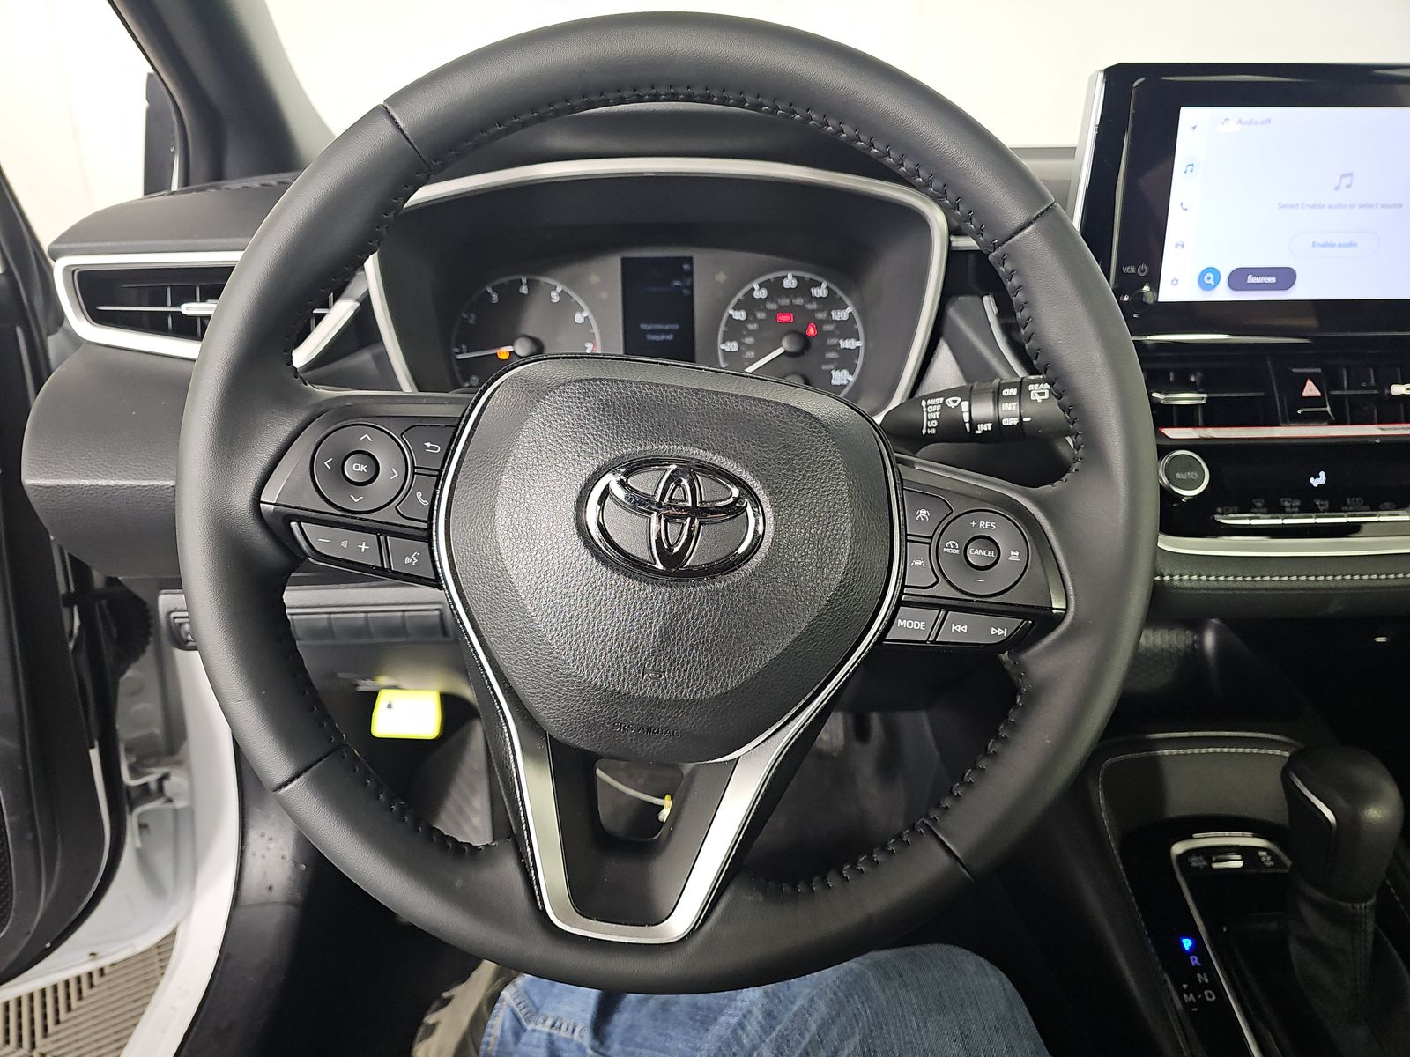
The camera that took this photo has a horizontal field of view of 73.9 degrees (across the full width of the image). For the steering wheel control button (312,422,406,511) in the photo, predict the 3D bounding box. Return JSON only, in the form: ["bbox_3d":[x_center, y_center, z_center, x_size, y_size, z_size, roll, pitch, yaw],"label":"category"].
[{"bbox_3d":[-0.132,-0.023,0.358,0.035,0.034,0.009,8,0,0],"label":"steering wheel control button"}]

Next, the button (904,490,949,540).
[{"bbox_3d":[0.085,-0.006,0.357,0.018,0.018,0.007,8,0,0],"label":"button"}]

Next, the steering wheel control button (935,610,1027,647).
[{"bbox_3d":[0.109,0.041,0.375,0.034,0.014,0.007,7,1,-3],"label":"steering wheel control button"}]

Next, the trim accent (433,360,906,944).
[{"bbox_3d":[-0.018,0.048,0.358,0.184,0.212,0.036,7,1,-3],"label":"trim accent"}]

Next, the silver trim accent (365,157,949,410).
[{"bbox_3d":[-0.027,-0.136,0.557,0.338,0.157,0.040,0,14,-2],"label":"silver trim accent"}]

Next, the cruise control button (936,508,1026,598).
[{"bbox_3d":[0.108,0.009,0.368,0.036,0.034,0.008,7,1,-3],"label":"cruise control button"}]

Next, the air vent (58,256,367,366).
[{"bbox_3d":[-0.278,-0.122,0.532,0.170,0.064,0.040,-1,22,-2],"label":"air vent"}]

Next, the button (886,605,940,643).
[{"bbox_3d":[0.080,0.037,0.361,0.019,0.013,0.007,6,0,0],"label":"button"}]

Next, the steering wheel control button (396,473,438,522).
[{"bbox_3d":[-0.110,-0.011,0.357,0.015,0.018,0.007,8,0,0],"label":"steering wheel control button"}]

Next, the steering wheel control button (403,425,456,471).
[{"bbox_3d":[-0.106,-0.032,0.360,0.020,0.018,0.007,7,1,-3],"label":"steering wheel control button"}]

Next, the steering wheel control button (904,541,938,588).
[{"bbox_3d":[0.085,0.015,0.370,0.016,0.018,0.007,7,1,-3],"label":"steering wheel control button"}]

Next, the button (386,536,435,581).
[{"bbox_3d":[-0.114,0.011,0.364,0.021,0.015,0.007,7,1,-3],"label":"button"}]

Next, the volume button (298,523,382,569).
[{"bbox_3d":[-0.140,0.007,0.361,0.032,0.013,0.008,9,0,0],"label":"volume button"}]

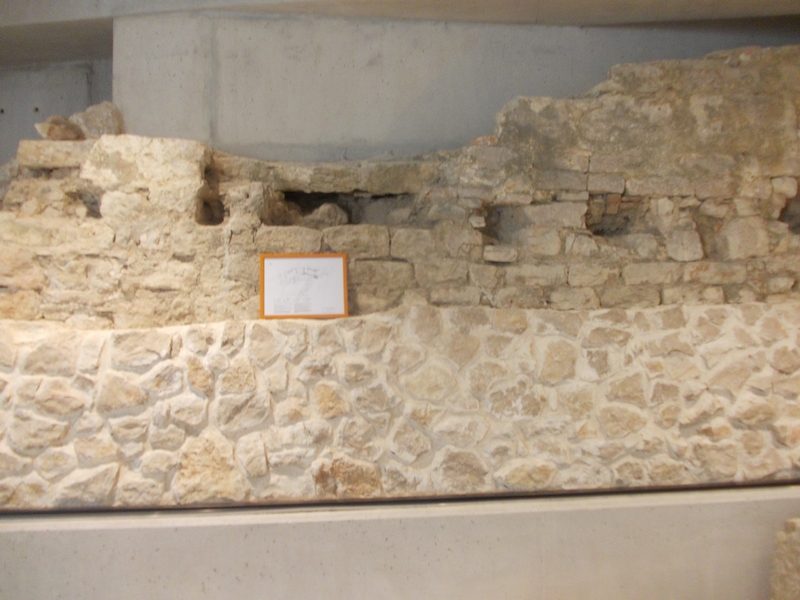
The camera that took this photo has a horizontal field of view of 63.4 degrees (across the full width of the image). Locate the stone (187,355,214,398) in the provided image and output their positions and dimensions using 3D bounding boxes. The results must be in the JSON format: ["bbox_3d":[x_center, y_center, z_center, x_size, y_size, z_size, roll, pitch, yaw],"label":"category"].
[{"bbox_3d":[-0.972,0.378,3.152,0.131,0.195,0.130,0,-1,-6],"label":"stone"}]

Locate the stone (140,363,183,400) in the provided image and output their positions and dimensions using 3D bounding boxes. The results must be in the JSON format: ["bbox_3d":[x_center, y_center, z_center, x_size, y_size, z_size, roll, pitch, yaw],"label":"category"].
[{"bbox_3d":[-1.170,0.401,3.223,0.216,0.181,0.160,-1,-3,-4],"label":"stone"}]

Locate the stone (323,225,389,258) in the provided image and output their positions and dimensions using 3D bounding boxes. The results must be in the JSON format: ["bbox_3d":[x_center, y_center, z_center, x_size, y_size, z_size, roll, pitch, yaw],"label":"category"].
[{"bbox_3d":[-0.231,-0.286,3.277,0.324,0.167,0.200,0,-1,-7],"label":"stone"}]

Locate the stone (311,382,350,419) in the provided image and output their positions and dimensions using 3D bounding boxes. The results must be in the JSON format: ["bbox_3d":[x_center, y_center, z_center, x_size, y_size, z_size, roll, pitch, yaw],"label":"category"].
[{"bbox_3d":[-0.377,0.534,3.527,0.208,0.190,0.150,-1,3,-4],"label":"stone"}]

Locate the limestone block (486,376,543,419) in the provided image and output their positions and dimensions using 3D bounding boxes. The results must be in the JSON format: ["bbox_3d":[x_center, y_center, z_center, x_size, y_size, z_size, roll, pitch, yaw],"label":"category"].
[{"bbox_3d":[0.549,0.478,3.246,0.282,0.205,0.170,0,-1,-7],"label":"limestone block"}]

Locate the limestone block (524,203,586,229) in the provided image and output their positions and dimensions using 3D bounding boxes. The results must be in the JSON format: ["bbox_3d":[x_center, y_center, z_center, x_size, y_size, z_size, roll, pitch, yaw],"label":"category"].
[{"bbox_3d":[0.863,-0.480,3.731,0.360,0.143,0.200,-1,3,-4],"label":"limestone block"}]

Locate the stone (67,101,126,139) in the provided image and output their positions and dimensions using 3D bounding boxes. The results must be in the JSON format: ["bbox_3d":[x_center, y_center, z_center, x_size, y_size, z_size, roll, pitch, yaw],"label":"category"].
[{"bbox_3d":[-1.473,-0.867,3.213,0.257,0.184,0.200,0,-1,-7],"label":"stone"}]

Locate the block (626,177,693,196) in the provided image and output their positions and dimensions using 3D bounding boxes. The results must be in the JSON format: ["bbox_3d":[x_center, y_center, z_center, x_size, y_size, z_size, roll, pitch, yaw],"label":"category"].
[{"bbox_3d":[1.416,-0.619,3.530,0.346,0.104,0.160,0,-1,-6],"label":"block"}]

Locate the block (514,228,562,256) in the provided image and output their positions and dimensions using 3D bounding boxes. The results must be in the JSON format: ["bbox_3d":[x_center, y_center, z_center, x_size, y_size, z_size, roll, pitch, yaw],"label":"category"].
[{"bbox_3d":[0.731,-0.307,3.503,0.253,0.157,0.180,-1,-3,-4],"label":"block"}]

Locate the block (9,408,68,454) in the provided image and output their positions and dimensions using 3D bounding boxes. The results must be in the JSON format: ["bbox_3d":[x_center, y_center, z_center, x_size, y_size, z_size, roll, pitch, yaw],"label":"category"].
[{"bbox_3d":[-1.864,0.673,3.424,0.301,0.235,0.200,-1,3,-4],"label":"block"}]

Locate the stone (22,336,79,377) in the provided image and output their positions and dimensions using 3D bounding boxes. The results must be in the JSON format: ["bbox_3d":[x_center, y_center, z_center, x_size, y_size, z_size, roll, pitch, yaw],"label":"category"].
[{"bbox_3d":[-1.703,0.277,3.207,0.267,0.190,0.180,-1,-3,-4],"label":"stone"}]

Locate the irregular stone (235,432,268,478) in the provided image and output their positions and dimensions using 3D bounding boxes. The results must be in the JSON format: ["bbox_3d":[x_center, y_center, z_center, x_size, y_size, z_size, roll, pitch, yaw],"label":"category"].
[{"bbox_3d":[-0.783,0.812,3.441,0.171,0.237,0.141,0,2,-6],"label":"irregular stone"}]

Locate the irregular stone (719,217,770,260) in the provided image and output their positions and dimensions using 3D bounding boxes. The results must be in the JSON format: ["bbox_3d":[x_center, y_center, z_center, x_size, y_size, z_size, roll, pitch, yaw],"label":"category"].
[{"bbox_3d":[1.980,-0.359,3.822,0.307,0.248,0.200,-1,3,-4],"label":"irregular stone"}]

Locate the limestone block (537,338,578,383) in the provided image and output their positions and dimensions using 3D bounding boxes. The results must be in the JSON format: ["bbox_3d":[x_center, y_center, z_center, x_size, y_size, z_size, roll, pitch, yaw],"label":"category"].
[{"bbox_3d":[0.862,0.329,3.634,0.232,0.239,0.160,-1,3,-4],"label":"limestone block"}]

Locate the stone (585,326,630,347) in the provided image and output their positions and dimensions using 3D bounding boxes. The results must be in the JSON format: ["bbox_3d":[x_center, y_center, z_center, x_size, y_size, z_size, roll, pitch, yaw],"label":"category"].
[{"bbox_3d":[1.063,0.189,3.360,0.225,0.100,0.140,-1,-3,-4],"label":"stone"}]

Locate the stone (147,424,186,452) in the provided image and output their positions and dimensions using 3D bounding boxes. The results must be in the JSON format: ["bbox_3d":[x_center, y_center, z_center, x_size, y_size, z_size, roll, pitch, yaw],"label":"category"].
[{"bbox_3d":[-1.125,0.665,3.130,0.177,0.120,0.120,0,-1,-6],"label":"stone"}]

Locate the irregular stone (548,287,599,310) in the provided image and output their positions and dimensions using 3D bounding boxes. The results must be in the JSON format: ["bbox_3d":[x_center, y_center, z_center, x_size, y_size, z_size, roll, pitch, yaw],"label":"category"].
[{"bbox_3d":[0.916,-0.005,3.495,0.265,0.125,0.170,-1,-3,-4],"label":"irregular stone"}]

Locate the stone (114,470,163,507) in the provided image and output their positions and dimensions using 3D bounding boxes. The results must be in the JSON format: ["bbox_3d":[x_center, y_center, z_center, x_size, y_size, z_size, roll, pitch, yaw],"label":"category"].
[{"bbox_3d":[-1.198,0.858,3.021,0.210,0.155,0.160,0,-1,-7],"label":"stone"}]

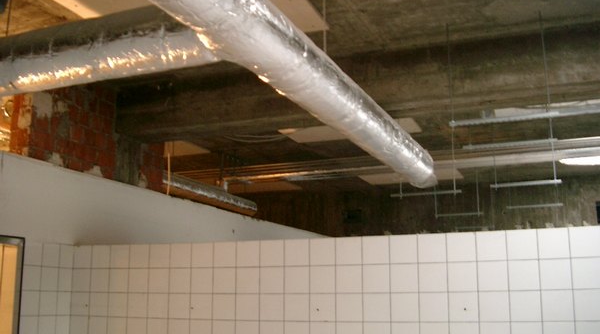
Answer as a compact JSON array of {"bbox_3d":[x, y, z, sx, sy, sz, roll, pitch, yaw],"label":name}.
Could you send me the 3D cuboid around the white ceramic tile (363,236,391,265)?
[{"bbox_3d":[0.406,0.446,3.449,0.150,0.150,0.010,-5,-13,21],"label":"white ceramic tile"}]

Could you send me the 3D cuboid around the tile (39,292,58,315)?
[{"bbox_3d":[-1.556,0.838,3.967,0.009,0.150,0.150,-5,-13,21],"label":"tile"}]

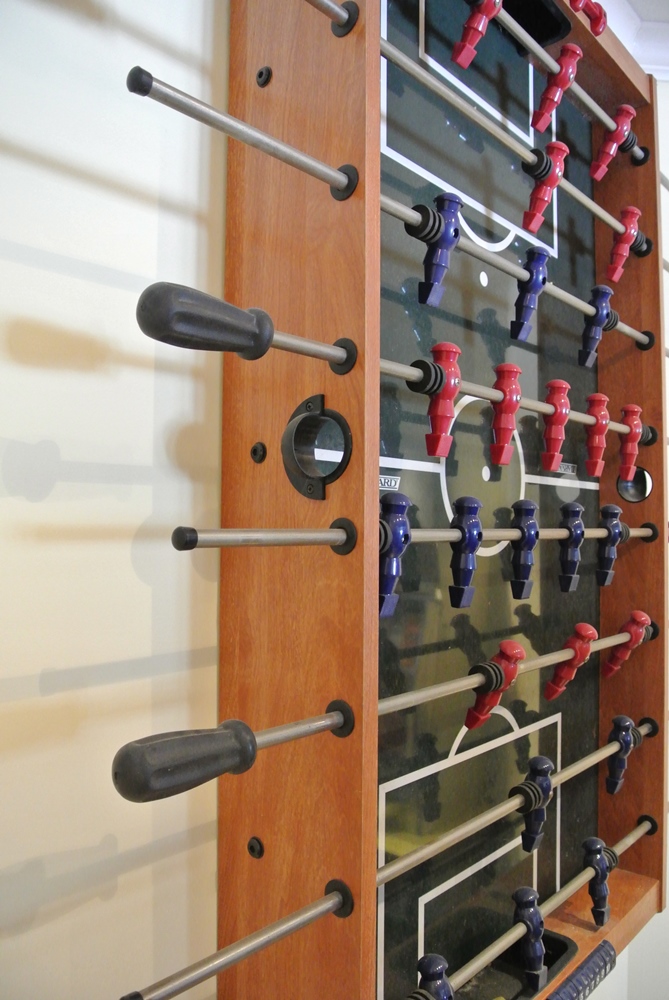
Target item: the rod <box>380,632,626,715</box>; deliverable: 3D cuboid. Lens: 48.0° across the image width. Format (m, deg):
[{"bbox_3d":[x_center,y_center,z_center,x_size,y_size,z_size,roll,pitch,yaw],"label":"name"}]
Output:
[{"bbox_3d":[0.245,0.192,0.888,0.013,0.013,0.654,-2,-3,42],"label":"rod"}]

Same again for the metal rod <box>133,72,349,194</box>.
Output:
[{"bbox_3d":[-0.061,-0.271,0.559,0.015,0.015,0.209,-2,-2,42],"label":"metal rod"}]

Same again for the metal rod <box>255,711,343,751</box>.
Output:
[{"bbox_3d":[-0.030,0.179,0.580,0.013,0.013,0.111,-2,-3,42],"label":"metal rod"}]

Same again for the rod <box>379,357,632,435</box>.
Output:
[{"bbox_3d":[0.246,-0.111,0.898,0.013,0.013,0.654,-2,-3,42],"label":"rod"}]

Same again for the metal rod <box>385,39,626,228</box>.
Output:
[{"bbox_3d":[0.244,-0.404,0.905,0.013,0.013,0.644,-2,-2,42],"label":"metal rod"}]

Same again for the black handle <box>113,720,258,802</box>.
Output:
[{"bbox_3d":[-0.101,0.174,0.501,0.037,0.037,0.102,-2,-3,42],"label":"black handle"}]

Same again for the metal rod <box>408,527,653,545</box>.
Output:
[{"bbox_3d":[0.274,0.042,0.925,0.013,0.013,0.639,-2,-3,42],"label":"metal rod"}]

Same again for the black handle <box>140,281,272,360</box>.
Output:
[{"bbox_3d":[-0.091,-0.124,0.521,0.037,0.037,0.103,-2,-2,42],"label":"black handle"}]

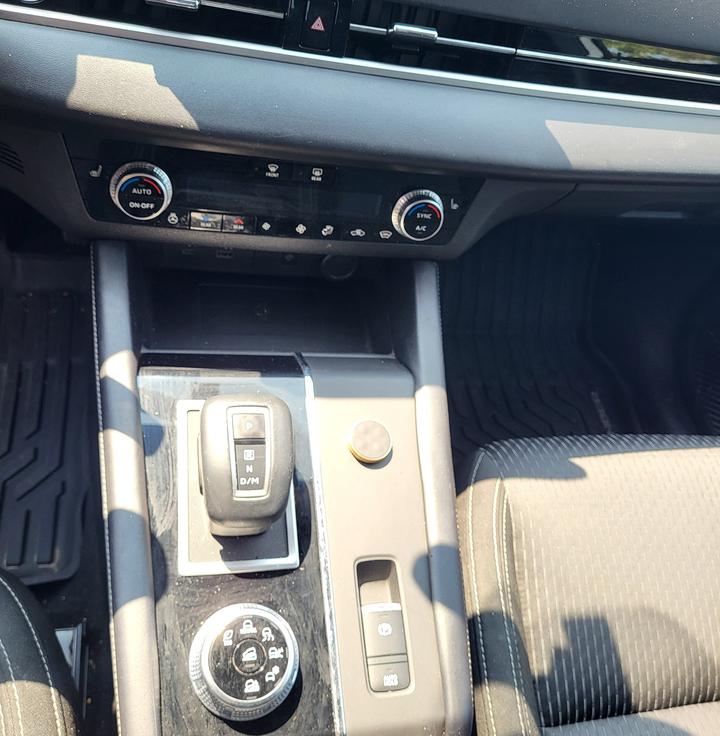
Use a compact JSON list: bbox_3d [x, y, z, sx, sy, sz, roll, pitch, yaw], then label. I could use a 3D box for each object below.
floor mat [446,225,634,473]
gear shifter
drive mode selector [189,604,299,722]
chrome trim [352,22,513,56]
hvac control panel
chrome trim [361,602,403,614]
[{"bbox_3d":[0.211,-0.007,1.049,0.480,0.120,0.660,1,67,-17],"label":"floor mat"},{"bbox_3d":[-0.081,0.069,0.500,0.061,0.075,0.092,1,65,-17],"label":"gear shifter"},{"bbox_3d":[-0.073,0.190,0.471,0.072,0.026,0.072,1,65,-17],"label":"drive mode selector"},{"bbox_3d":[0.057,-0.242,0.531,0.131,0.011,0.014,1,35,-17],"label":"chrome trim"},{"bbox_3d":[-0.056,-0.135,0.568,0.325,0.074,0.036,1,29,-17],"label":"hvac control panel"},{"bbox_3d":[0.015,0.176,0.525,0.030,0.006,0.008,1,65,-17],"label":"chrome trim"}]

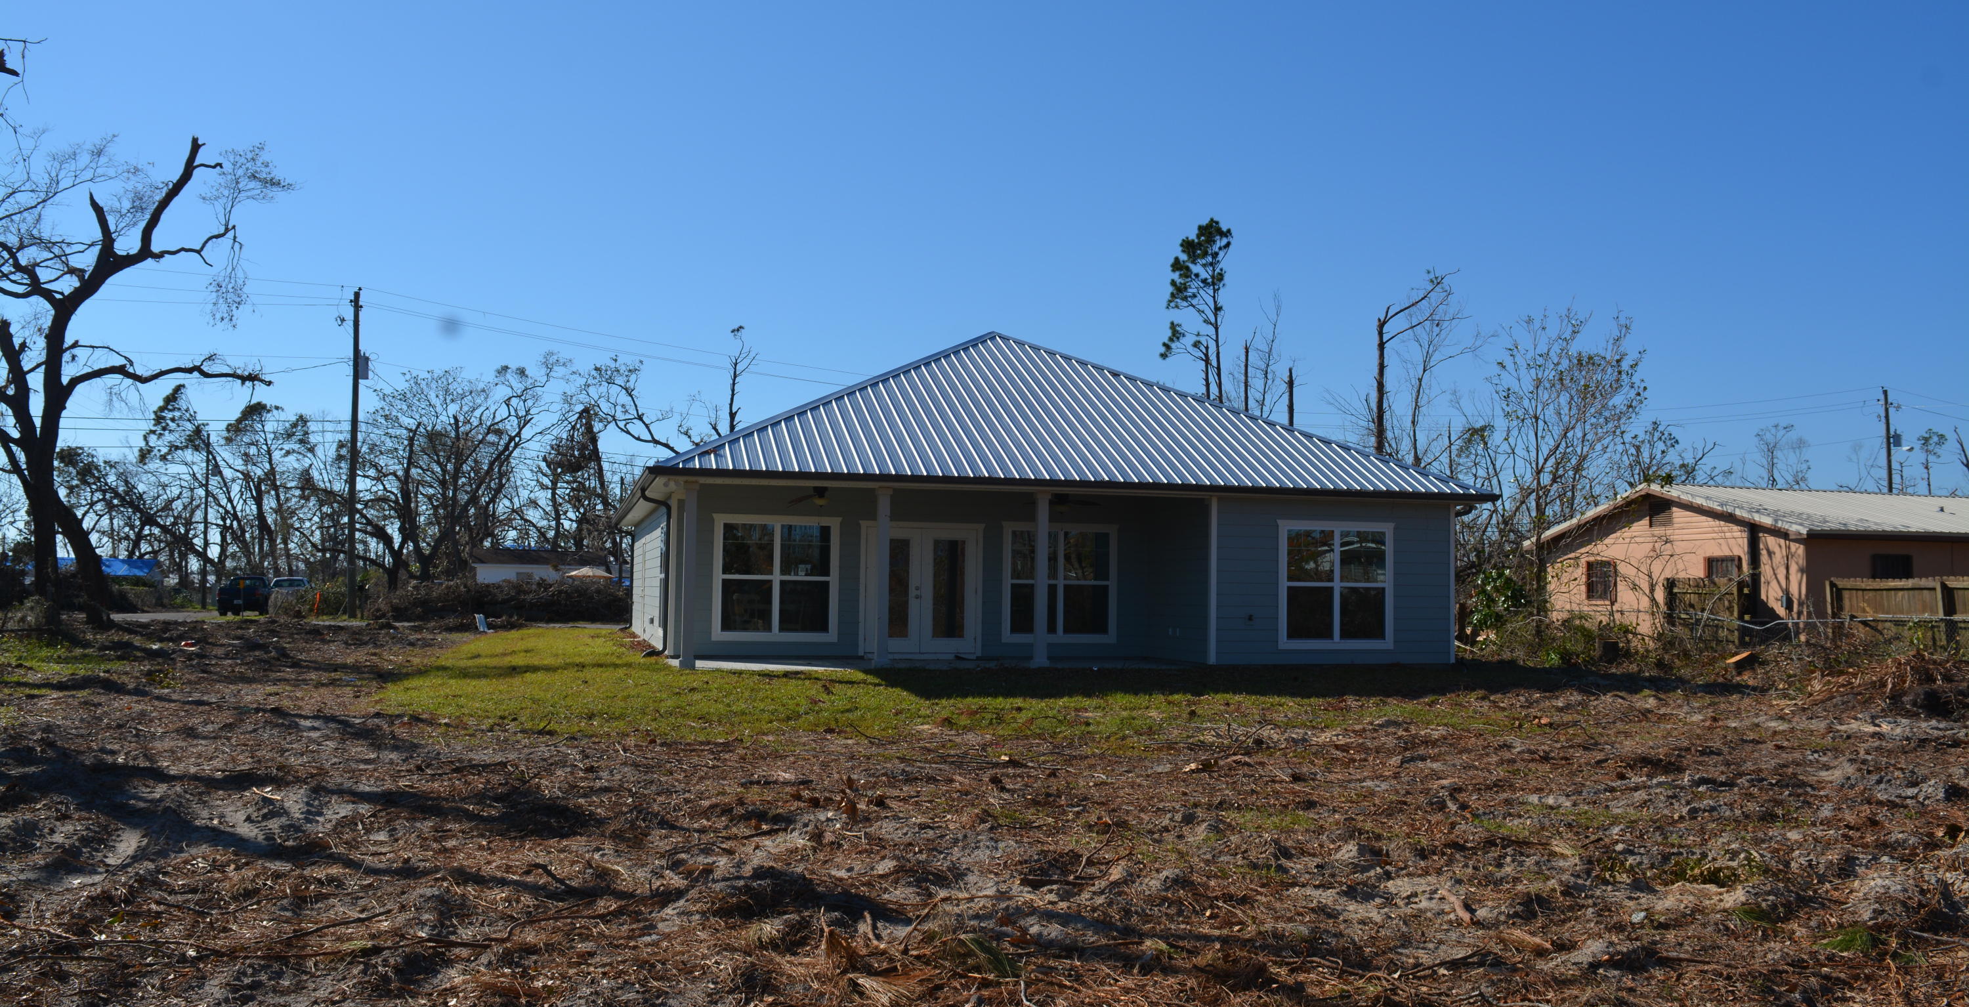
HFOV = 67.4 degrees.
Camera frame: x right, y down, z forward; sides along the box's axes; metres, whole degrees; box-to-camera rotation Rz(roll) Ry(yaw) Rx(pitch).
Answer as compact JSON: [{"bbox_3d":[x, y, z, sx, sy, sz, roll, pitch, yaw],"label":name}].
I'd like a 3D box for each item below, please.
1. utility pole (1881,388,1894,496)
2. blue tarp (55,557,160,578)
[{"bbox_3d":[49.932,0.181,81.502,0.320,13.184,0.320,2,-3,-15],"label":"utility pole"},{"bbox_3d":[-64.075,4.728,108.000,7.000,1.400,3.300,2,-3,-15],"label":"blue tarp"}]

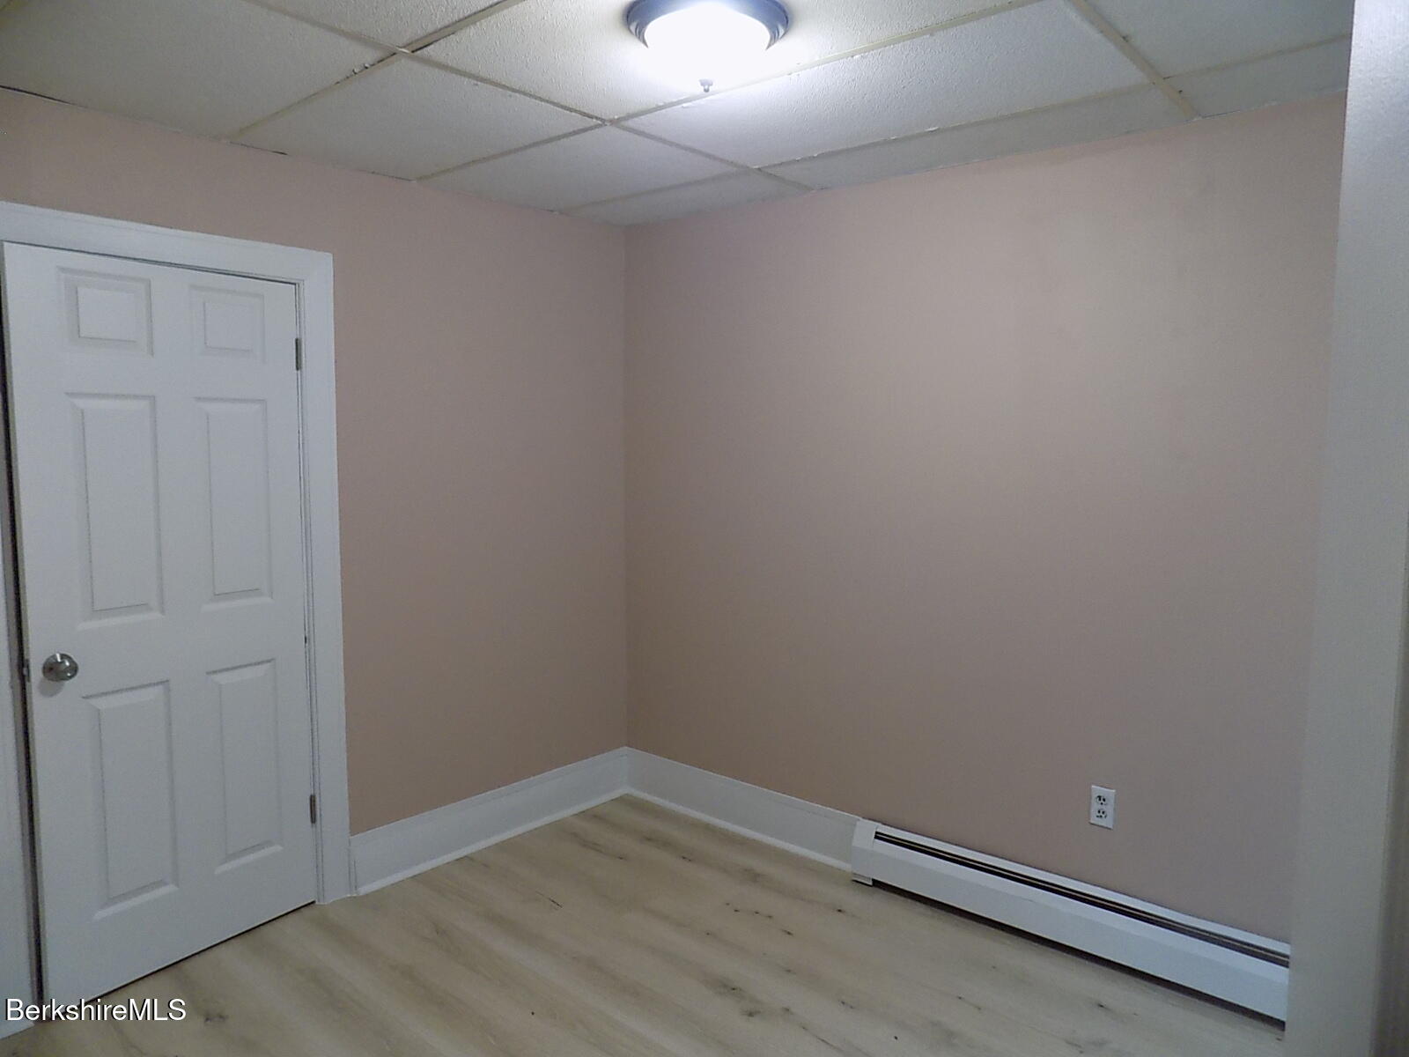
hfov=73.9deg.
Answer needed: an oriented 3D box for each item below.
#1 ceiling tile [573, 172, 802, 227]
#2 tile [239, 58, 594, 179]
[{"bbox_3d":[-0.092,-1.200,3.417,0.924,0.020,0.336,6,9,41],"label":"ceiling tile"},{"bbox_3d":[-0.812,-1.114,2.603,0.924,0.020,0.586,6,9,41],"label":"tile"}]

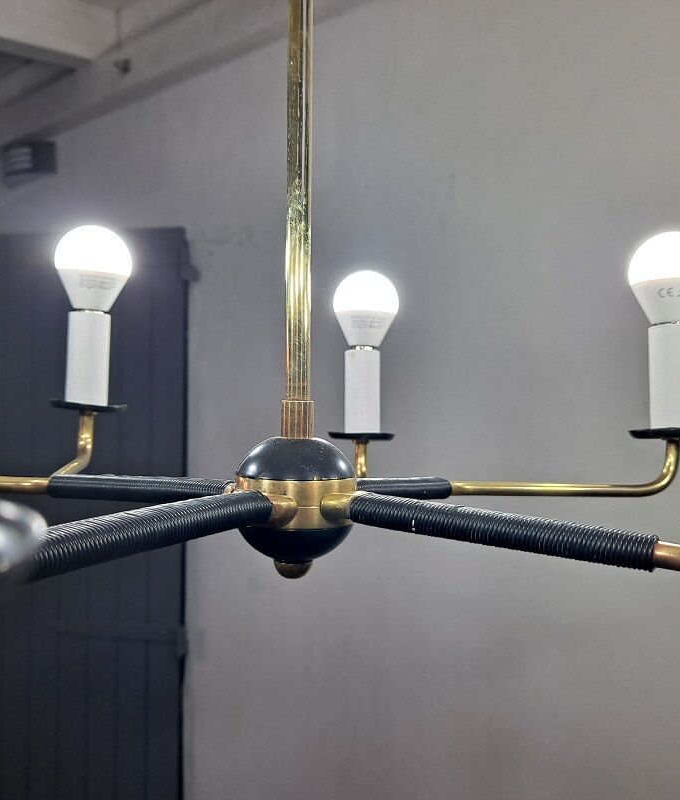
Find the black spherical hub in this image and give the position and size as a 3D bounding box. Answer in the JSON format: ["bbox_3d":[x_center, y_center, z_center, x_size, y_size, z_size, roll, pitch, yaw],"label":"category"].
[{"bbox_3d":[-0.017,0.041,0.303,0.046,0.053,0.046,0,-2,0],"label":"black spherical hub"}]

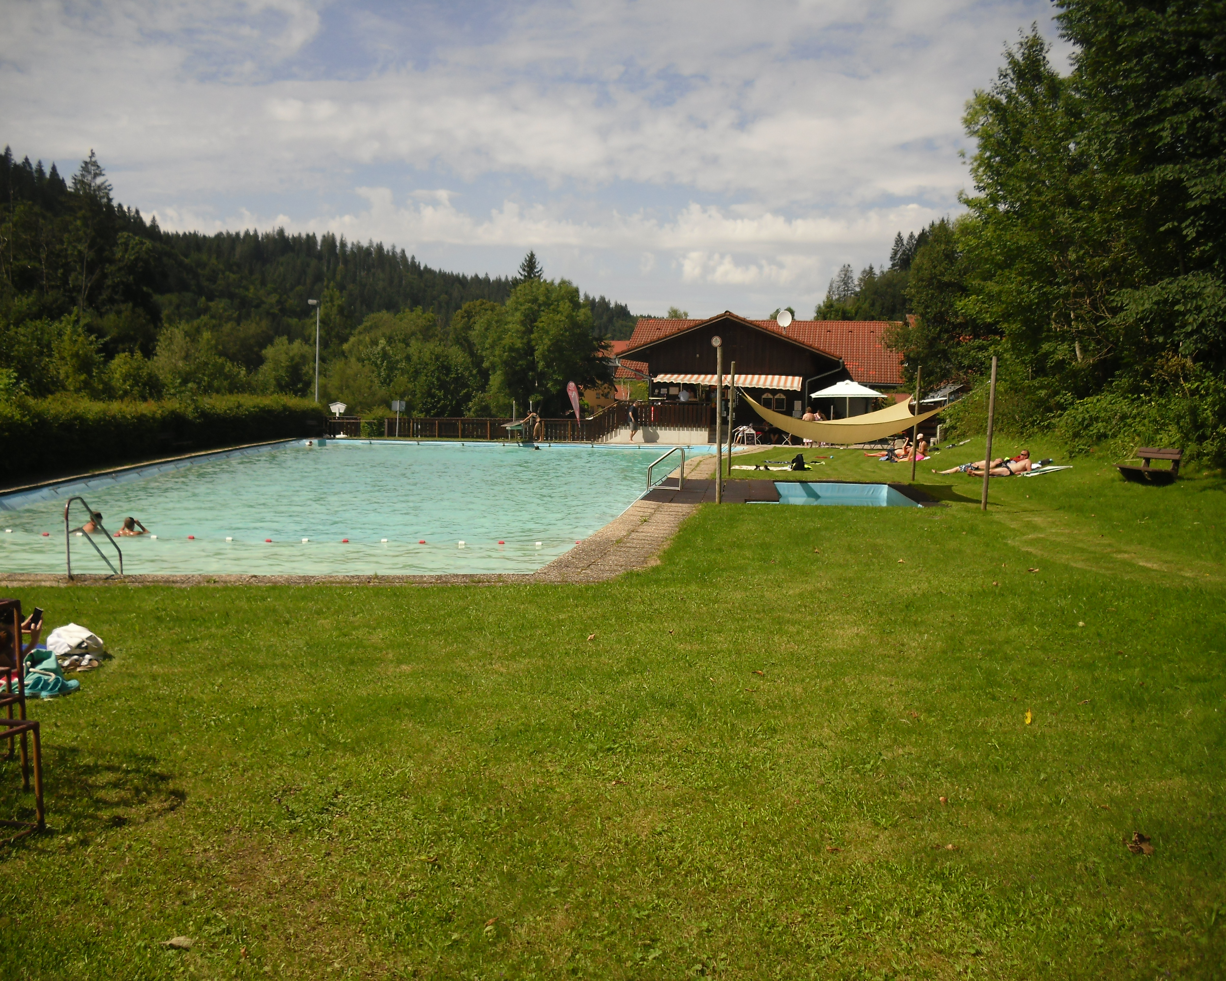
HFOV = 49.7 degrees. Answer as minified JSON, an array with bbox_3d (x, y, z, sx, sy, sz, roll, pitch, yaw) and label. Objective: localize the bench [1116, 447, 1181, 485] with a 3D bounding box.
[{"bbox_3d":[12.166,-0.545,30.021,1.400,0.800,0.620,5,5,38],"label":"bench"}]

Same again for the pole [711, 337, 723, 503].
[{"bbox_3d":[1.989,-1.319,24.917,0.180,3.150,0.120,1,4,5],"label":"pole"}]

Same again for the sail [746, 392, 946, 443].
[{"bbox_3d":[4.937,-1.616,29.252,4.100,1.150,6.000,2,4,6],"label":"sail"}]

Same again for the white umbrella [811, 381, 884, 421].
[{"bbox_3d":[9.715,-3.173,54.899,3.150,2.820,3.150,2,4,10],"label":"white umbrella"}]

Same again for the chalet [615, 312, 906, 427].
[{"bbox_3d":[7.114,-5.092,61.581,12.400,5.600,12.300,2,4,10],"label":"chalet"}]

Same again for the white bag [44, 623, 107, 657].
[{"bbox_3d":[-3.972,1.115,9.763,0.420,0.220,0.320,0,5,-22],"label":"white bag"}]

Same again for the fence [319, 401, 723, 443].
[{"bbox_3d":[-4.334,-3.045,56.335,17.000,1.750,0.350,2,4,9],"label":"fence"}]

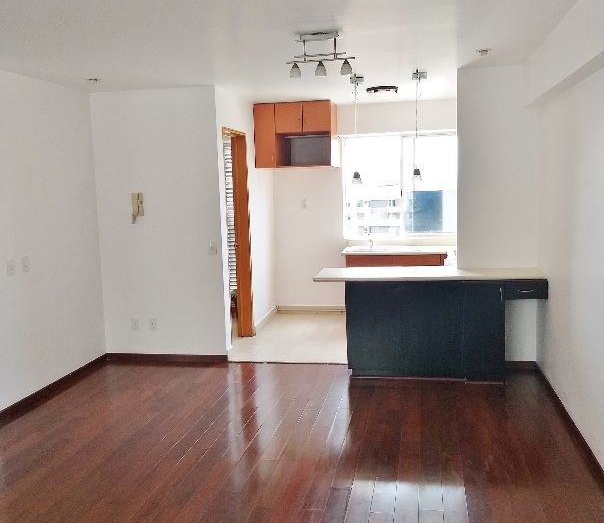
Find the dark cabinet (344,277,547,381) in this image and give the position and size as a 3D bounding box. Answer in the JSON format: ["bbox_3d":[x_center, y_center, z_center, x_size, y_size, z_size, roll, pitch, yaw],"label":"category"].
[{"bbox_3d":[1.148,0.511,4.928,1.517,0.804,0.562,0,7,12],"label":"dark cabinet"}]

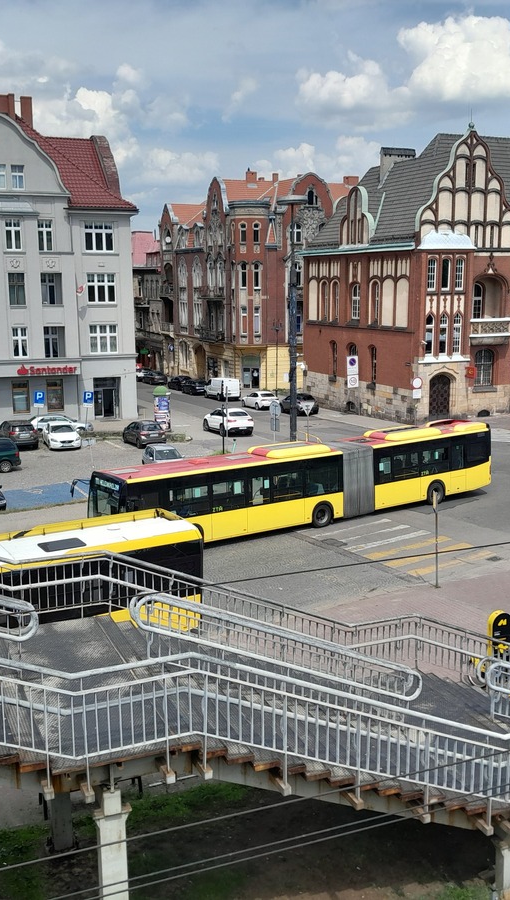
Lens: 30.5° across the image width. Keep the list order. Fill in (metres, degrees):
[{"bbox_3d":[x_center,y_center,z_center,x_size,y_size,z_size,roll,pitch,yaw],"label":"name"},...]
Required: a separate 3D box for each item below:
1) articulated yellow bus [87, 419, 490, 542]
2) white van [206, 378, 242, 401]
[{"bbox_3d":[2.199,1.145,35.868,18.076,3.100,2.831,-7,11,-36],"label":"articulated yellow bus"},{"bbox_3d":[-2.935,-5.517,84.222,1.920,1.910,4.850,-5,10,-24],"label":"white van"}]

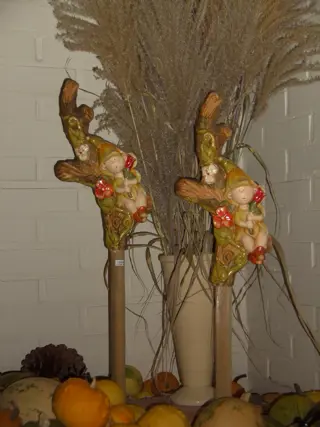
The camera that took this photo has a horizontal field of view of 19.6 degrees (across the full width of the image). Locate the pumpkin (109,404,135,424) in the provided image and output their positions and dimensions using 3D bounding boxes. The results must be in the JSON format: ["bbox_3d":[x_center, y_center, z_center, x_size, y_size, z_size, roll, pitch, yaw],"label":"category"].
[{"bbox_3d":[-0.083,0.437,2.000,0.058,0.050,0.056,-1,-1,0],"label":"pumpkin"}]

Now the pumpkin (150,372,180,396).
[{"bbox_3d":[0.017,0.424,2.300,0.069,0.057,0.065,-1,-1,0],"label":"pumpkin"}]

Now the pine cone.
[{"bbox_3d":[-0.257,0.371,2.260,0.160,0.115,0.140,-1,-1,0],"label":"pine cone"}]

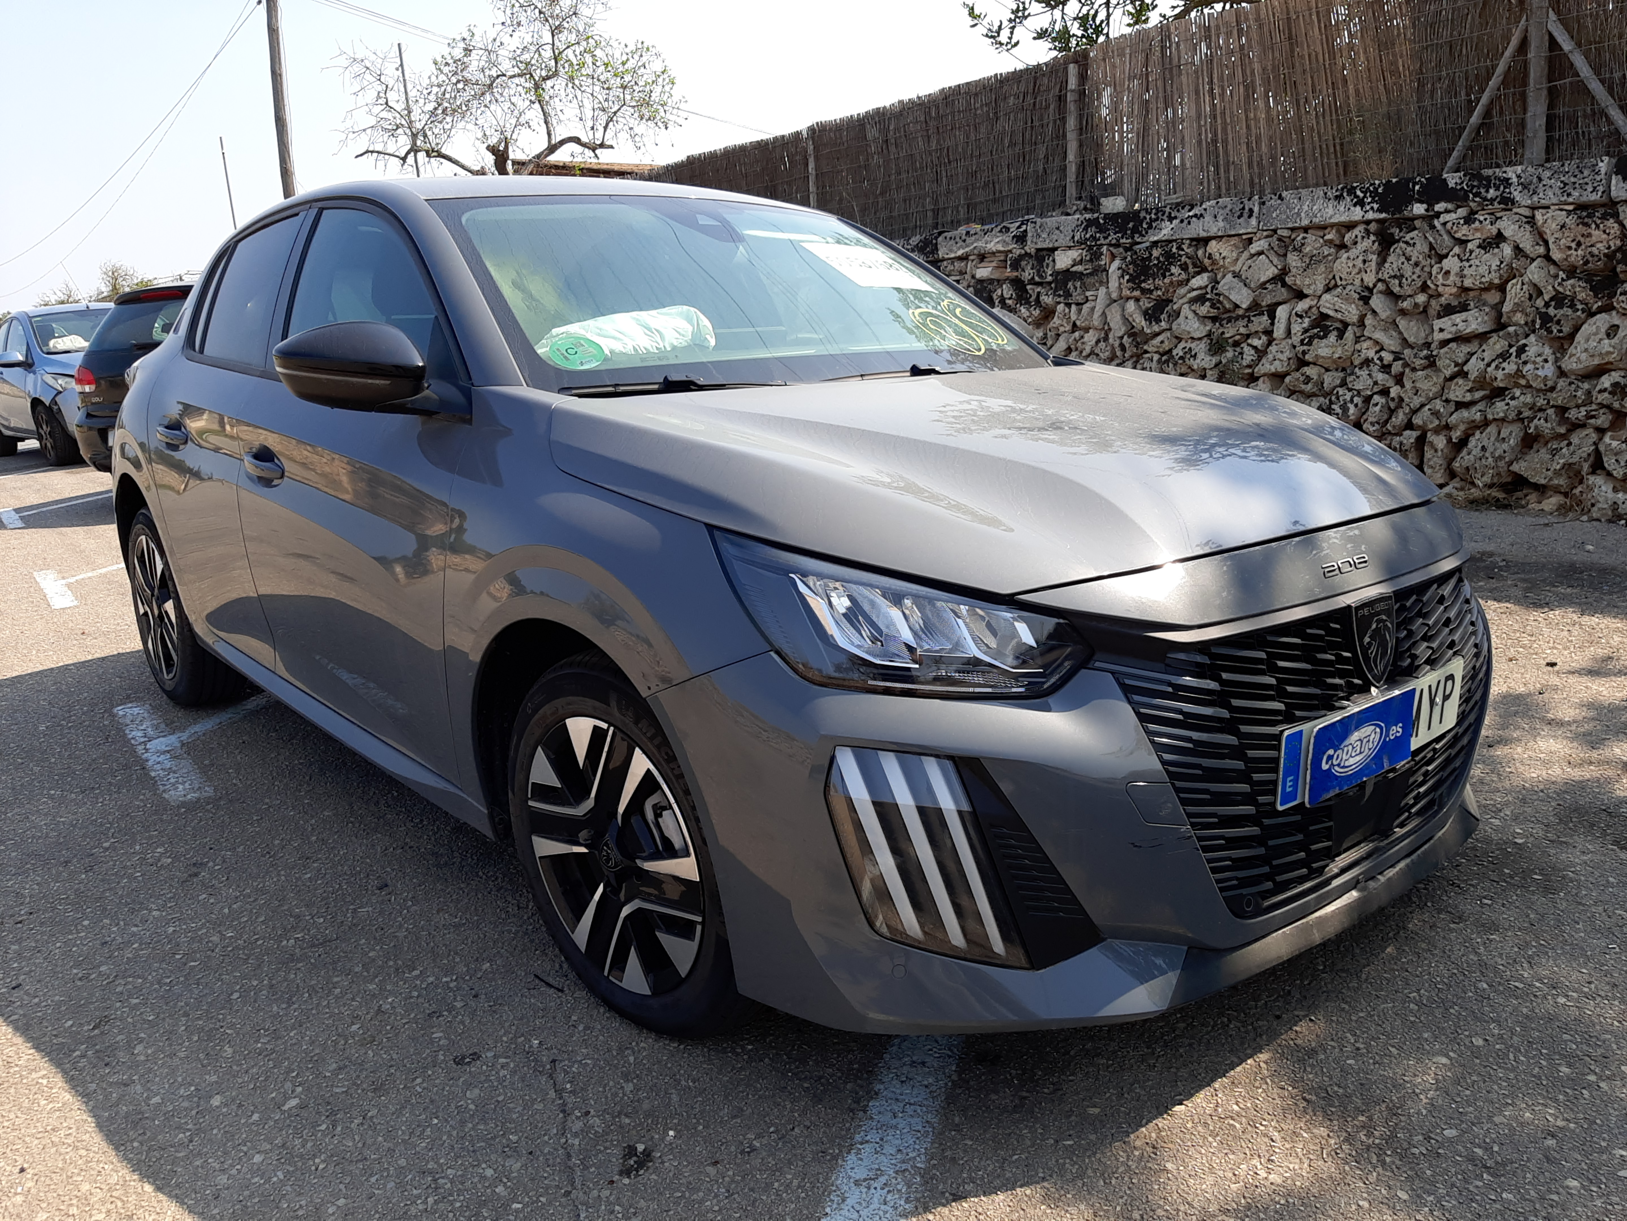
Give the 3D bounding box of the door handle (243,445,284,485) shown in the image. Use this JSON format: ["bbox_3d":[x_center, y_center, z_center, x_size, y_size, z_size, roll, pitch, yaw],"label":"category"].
[{"bbox_3d":[-1.216,-0.324,2.707,0.055,0.065,0.190,-13,17,-40],"label":"door handle"}]

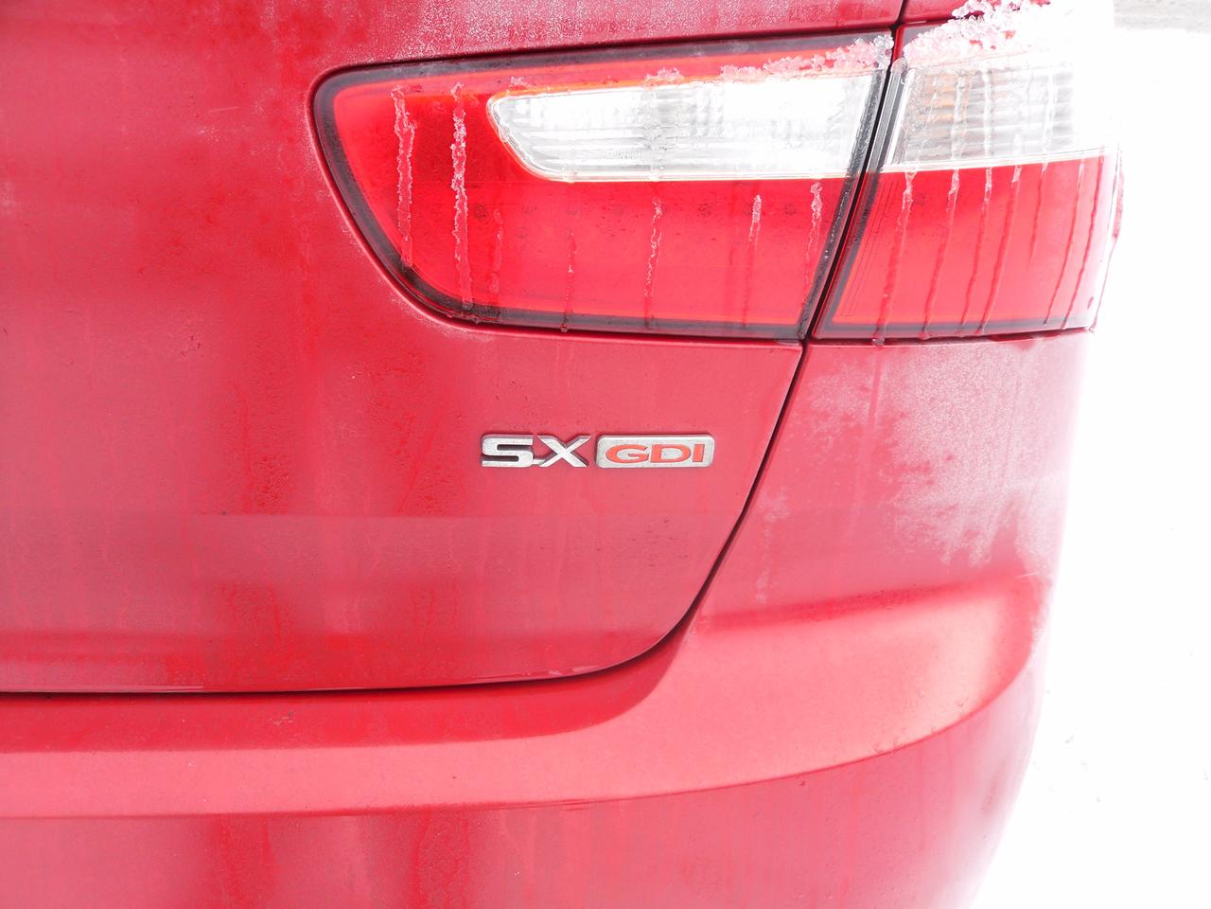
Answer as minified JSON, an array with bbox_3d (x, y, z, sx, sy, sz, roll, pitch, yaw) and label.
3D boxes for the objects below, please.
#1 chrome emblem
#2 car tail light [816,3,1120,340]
[{"bbox_3d":[-0.005,-0.002,0.720,0.137,0.020,0.005,-1,29,-2],"label":"chrome emblem"},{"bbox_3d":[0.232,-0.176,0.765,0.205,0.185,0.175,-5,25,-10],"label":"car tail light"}]

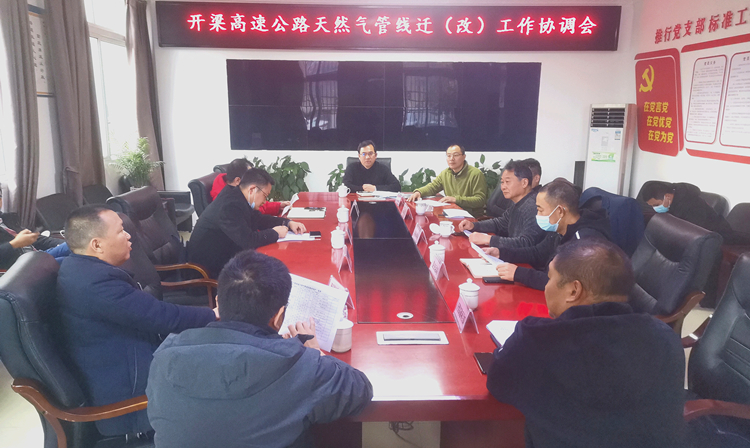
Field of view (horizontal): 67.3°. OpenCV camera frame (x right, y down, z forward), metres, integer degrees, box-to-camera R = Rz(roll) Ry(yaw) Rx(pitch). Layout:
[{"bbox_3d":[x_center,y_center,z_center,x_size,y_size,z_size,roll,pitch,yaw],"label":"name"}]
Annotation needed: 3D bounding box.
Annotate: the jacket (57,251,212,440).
[{"bbox_3d":[-0.787,0.391,1.879,0.540,0.650,0.520,-4,13,-17],"label":"jacket"}]

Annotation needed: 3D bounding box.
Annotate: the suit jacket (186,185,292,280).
[{"bbox_3d":[-0.840,0.057,3.536,0.620,0.640,0.540,0,12,-2],"label":"suit jacket"}]

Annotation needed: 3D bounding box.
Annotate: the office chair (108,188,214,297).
[{"bbox_3d":[-1.267,0.343,3.681,0.700,1.090,0.640,2,12,9],"label":"office chair"}]

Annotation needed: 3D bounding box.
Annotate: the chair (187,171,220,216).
[{"bbox_3d":[-1.045,0.190,4.394,0.700,1.100,0.640,1,12,1],"label":"chair"}]

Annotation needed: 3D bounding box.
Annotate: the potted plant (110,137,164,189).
[{"bbox_3d":[-2.477,-0.557,5.819,0.530,0.700,0.530,0,12,0],"label":"potted plant"}]

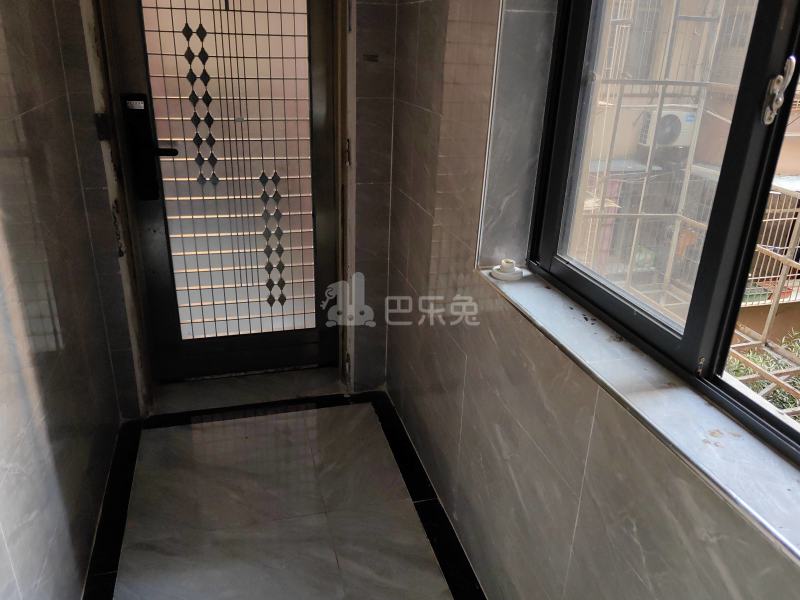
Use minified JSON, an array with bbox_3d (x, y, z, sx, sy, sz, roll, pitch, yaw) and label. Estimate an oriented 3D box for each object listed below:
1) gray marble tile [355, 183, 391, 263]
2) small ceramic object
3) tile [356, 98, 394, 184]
[{"bbox_3d":[-0.103,-0.292,2.377,0.134,0.302,0.012,-4,24,-15],"label":"gray marble tile"},{"bbox_3d":[0.264,-0.079,1.538,0.080,0.035,0.080,2,23,-1],"label":"small ceramic object"},{"bbox_3d":[-0.092,-0.572,2.258,0.134,0.302,0.012,-4,24,-15],"label":"tile"}]

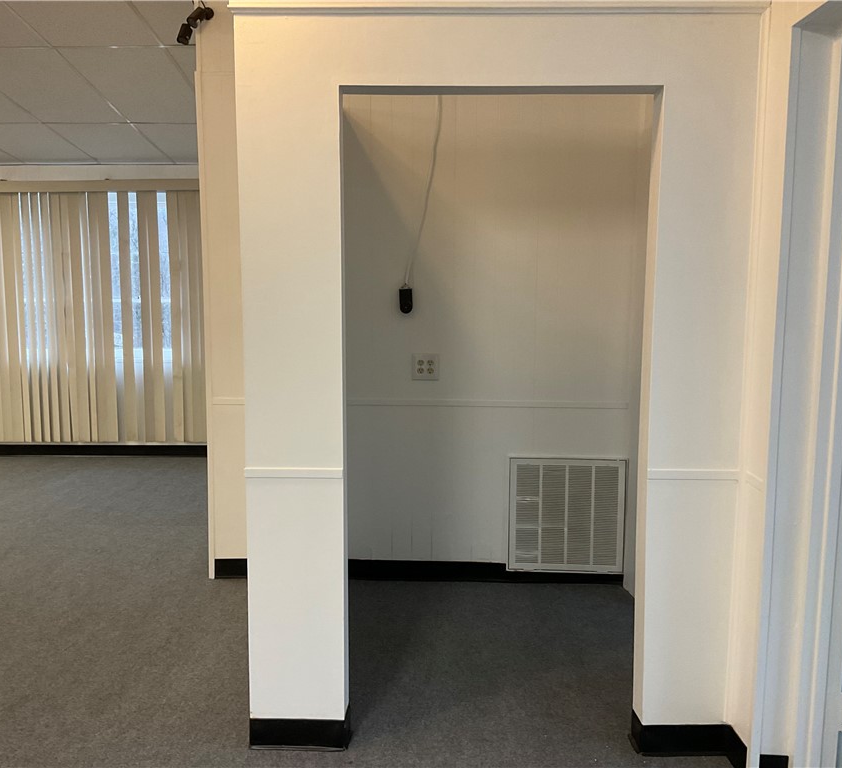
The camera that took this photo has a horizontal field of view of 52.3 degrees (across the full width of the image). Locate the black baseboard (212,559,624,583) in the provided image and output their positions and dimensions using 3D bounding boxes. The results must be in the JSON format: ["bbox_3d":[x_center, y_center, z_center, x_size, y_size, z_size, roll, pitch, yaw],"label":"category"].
[{"bbox_3d":[-0.018,0.924,4.210,2.010,0.100,0.020,0,7,2],"label":"black baseboard"}]

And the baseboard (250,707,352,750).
[{"bbox_3d":[-0.385,1.095,2.747,0.310,0.105,0.125,0,7,1],"label":"baseboard"}]

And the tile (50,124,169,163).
[{"bbox_3d":[-2.294,-1.810,6.425,0.580,0.030,0.960,0,-2,1],"label":"tile"}]

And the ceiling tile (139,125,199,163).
[{"bbox_3d":[-1.684,-1.813,6.414,0.580,0.030,0.960,0,-2,1],"label":"ceiling tile"}]

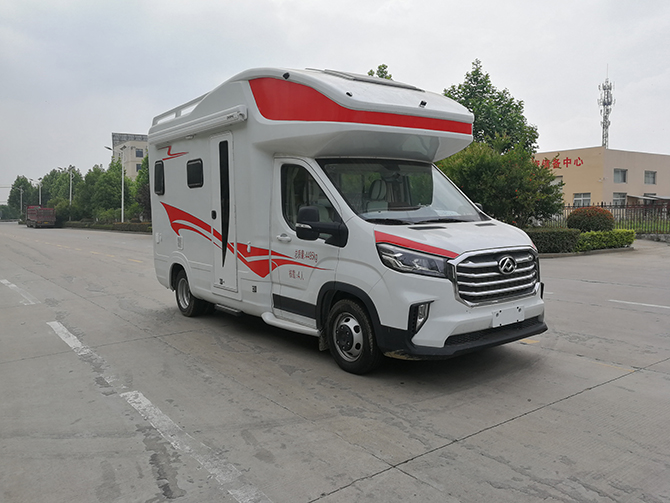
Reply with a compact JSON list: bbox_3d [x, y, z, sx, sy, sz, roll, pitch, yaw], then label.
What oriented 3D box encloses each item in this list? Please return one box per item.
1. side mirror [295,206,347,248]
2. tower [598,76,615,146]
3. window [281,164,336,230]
[{"bbox_3d":[-0.147,-0.233,4.671,0.440,0.380,0.240,-4,6,-39],"label":"side mirror"},{"bbox_3d":[75.301,-28.567,145.000,4.200,38.000,4.200,-1,4,0],"label":"tower"},{"bbox_3d":[-0.251,-0.535,5.174,0.100,0.710,0.930,-4,6,-39],"label":"window"}]

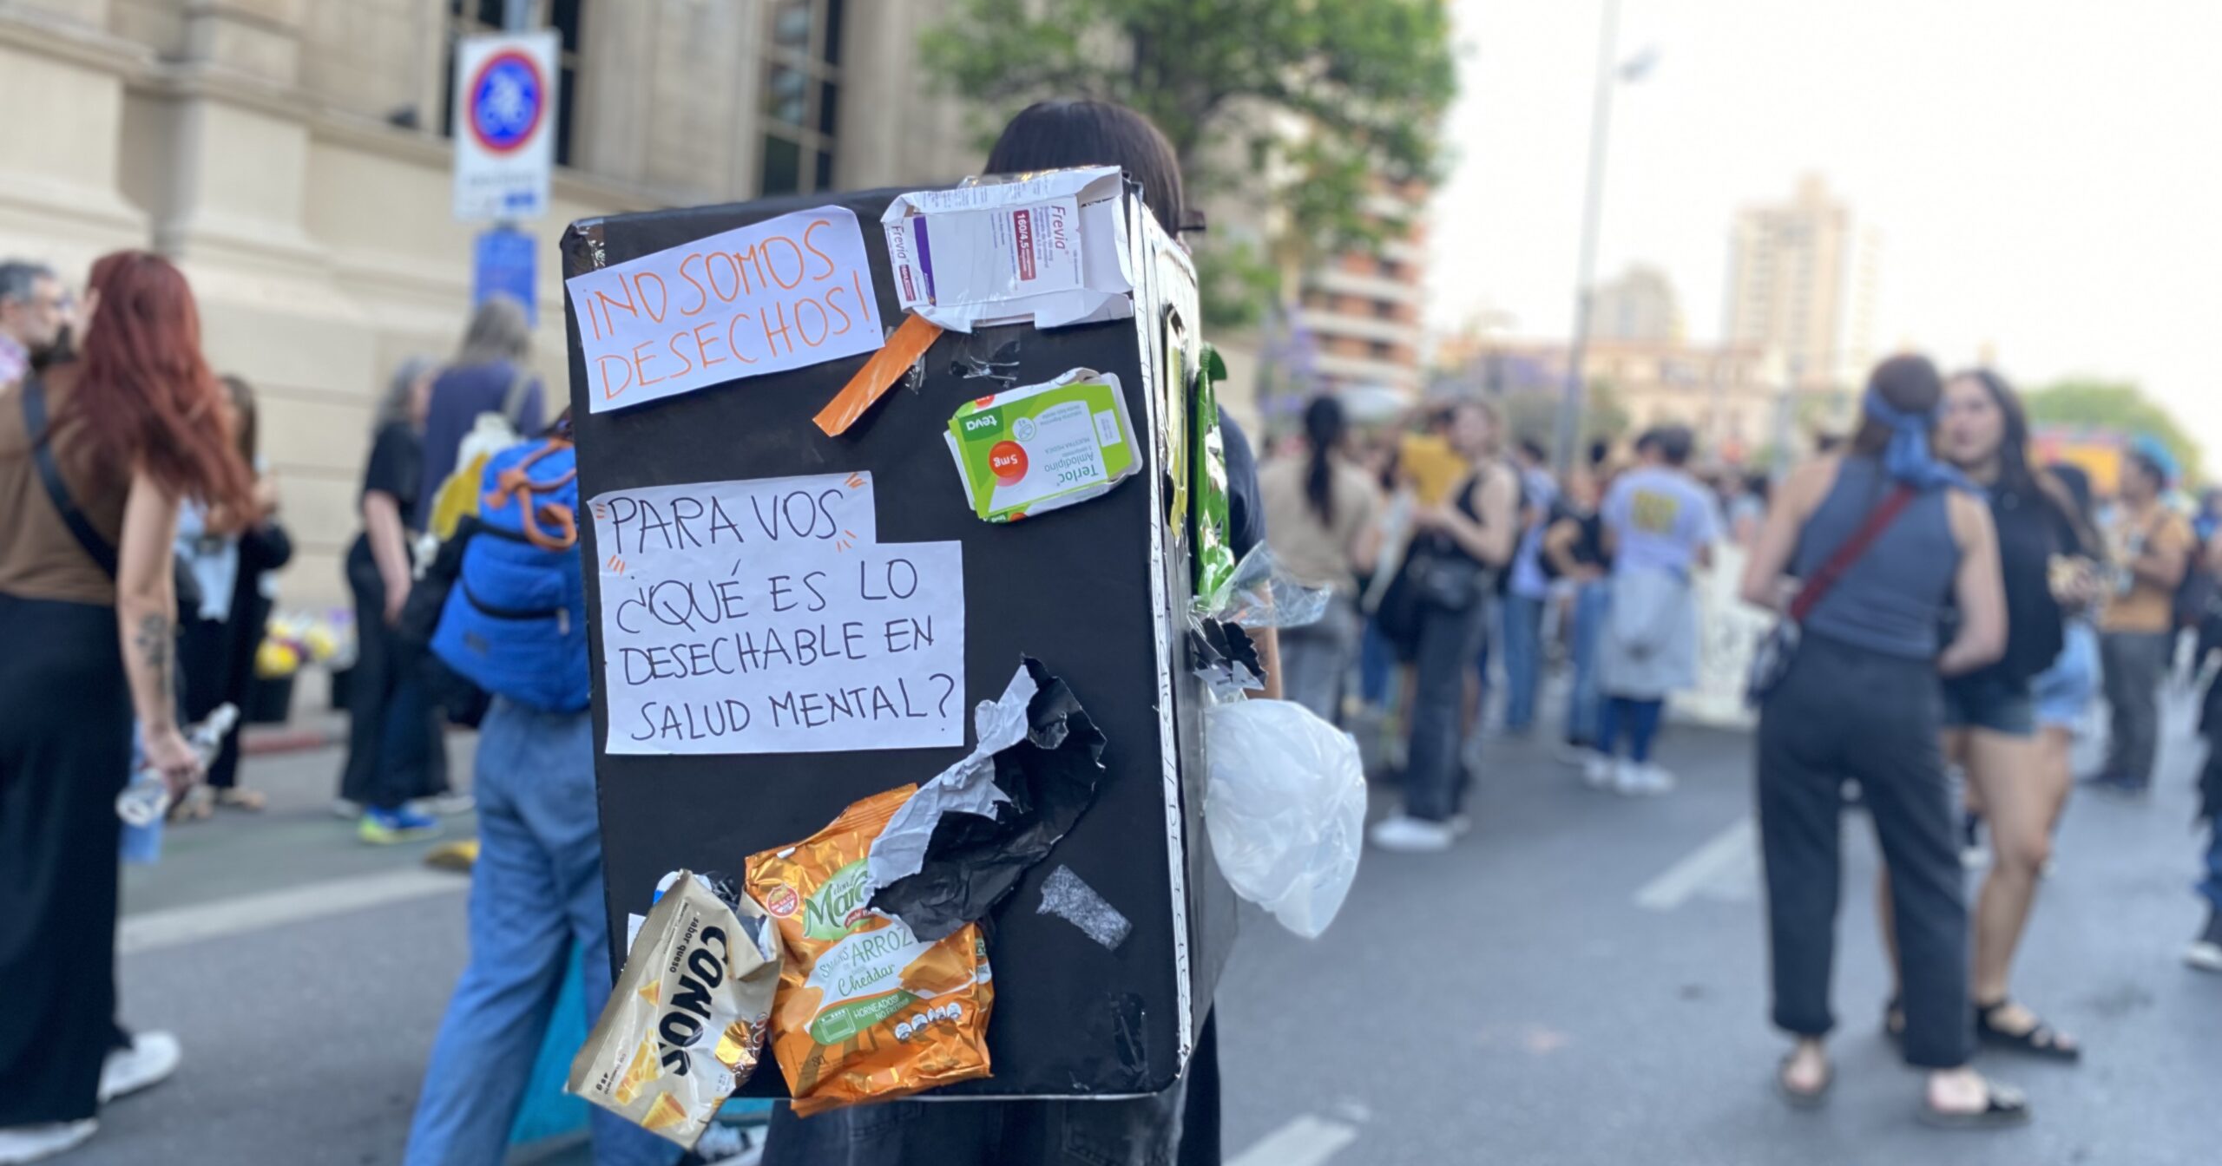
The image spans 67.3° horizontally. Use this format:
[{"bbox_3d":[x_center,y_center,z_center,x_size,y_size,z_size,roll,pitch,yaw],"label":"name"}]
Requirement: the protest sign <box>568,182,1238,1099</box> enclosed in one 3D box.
[{"bbox_3d":[-0.137,0.039,1.299,0.398,0.611,0.345,-3,1,9],"label":"protest sign"}]

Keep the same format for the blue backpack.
[{"bbox_3d":[-0.960,-0.013,2.800,0.290,0.450,0.200,6,-2,37],"label":"blue backpack"}]

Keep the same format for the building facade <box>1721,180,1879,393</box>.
[{"bbox_3d":[105.950,-36.972,261.793,20.000,53.642,17.000,5,4,27],"label":"building facade"}]

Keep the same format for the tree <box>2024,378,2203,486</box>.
[{"bbox_3d":[44.818,-5.137,75.270,7.500,8.090,7.000,6,4,30],"label":"tree"}]

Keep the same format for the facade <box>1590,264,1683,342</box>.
[{"bbox_3d":[80.698,-30.761,261.284,13.000,38.419,12.000,5,4,27],"label":"facade"}]

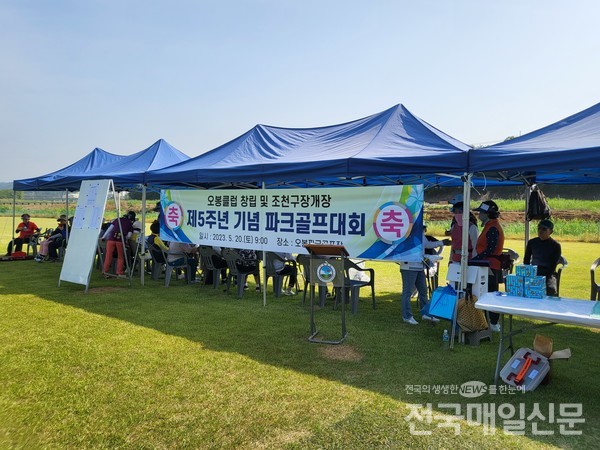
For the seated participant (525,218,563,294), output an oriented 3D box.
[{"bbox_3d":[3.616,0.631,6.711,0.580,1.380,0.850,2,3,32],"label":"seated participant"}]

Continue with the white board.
[{"bbox_3d":[-3.891,0.166,8.143,0.900,2.020,0.080,2,-11,35],"label":"white board"}]

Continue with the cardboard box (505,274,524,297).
[{"bbox_3d":[2.161,0.596,4.489,0.155,0.195,0.155,2,3,36],"label":"cardboard box"}]

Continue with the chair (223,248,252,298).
[{"bbox_3d":[-0.957,0.794,7.635,0.570,0.800,0.570,2,3,37],"label":"chair"}]

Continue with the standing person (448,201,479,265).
[{"bbox_3d":[2.179,0.524,6.029,0.340,1.630,0.470,-1,3,-35],"label":"standing person"}]

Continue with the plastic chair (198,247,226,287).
[{"bbox_3d":[-1.566,0.790,8.720,0.560,0.800,0.570,-1,2,-40],"label":"plastic chair"}]

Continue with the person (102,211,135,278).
[{"bbox_3d":[-3.844,0.410,9.673,0.550,1.410,0.640,2,3,32],"label":"person"}]

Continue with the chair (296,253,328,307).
[{"bbox_3d":[0.333,0.826,7.066,0.570,0.800,0.570,2,3,38],"label":"chair"}]

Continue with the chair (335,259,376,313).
[{"bbox_3d":[0.802,0.877,6.828,0.570,0.800,0.560,2,2,45],"label":"chair"}]

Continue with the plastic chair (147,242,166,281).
[{"bbox_3d":[-2.924,0.744,9.664,0.560,0.800,0.570,0,2,-33],"label":"plastic chair"}]

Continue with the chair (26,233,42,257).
[{"bbox_3d":[-8.067,0.565,13.388,0.570,0.800,0.560,2,2,40],"label":"chair"}]

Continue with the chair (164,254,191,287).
[{"bbox_3d":[-2.426,0.743,8.655,0.570,0.800,0.570,-2,3,-44],"label":"chair"}]

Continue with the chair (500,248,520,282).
[{"bbox_3d":[3.734,0.871,8.288,0.570,0.800,0.560,1,2,22],"label":"chair"}]

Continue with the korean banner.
[{"bbox_3d":[-0.551,-0.103,6.812,5.000,0.900,0.050,2,3,36],"label":"korean banner"}]

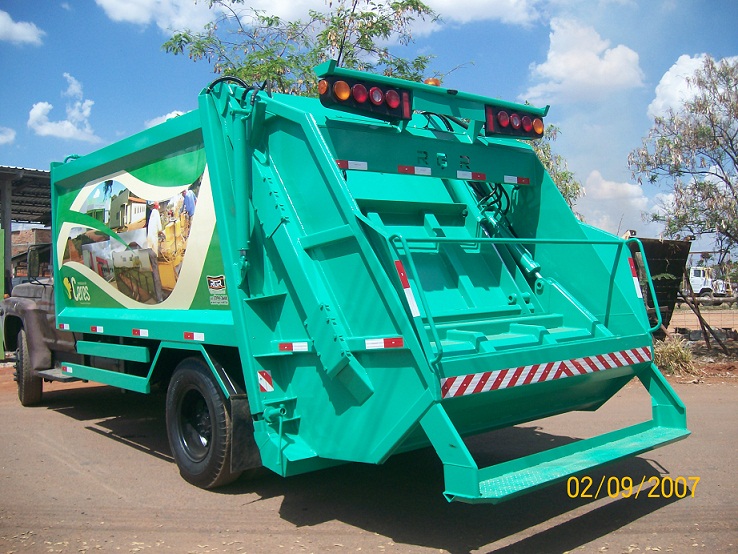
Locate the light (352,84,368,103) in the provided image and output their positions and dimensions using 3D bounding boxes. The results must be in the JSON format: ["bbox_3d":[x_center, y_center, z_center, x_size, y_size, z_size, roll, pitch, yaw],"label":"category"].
[{"bbox_3d":[-0.051,-1.096,4.471,0.115,0.115,0.035,-2,-4,-40],"label":"light"}]

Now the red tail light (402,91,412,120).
[{"bbox_3d":[0.240,-1.088,4.738,0.046,0.162,0.018,-2,-4,-40],"label":"red tail light"}]

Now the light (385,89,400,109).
[{"bbox_3d":[0.151,-1.104,4.644,0.115,0.115,0.035,-2,-4,-40],"label":"light"}]

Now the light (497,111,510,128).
[{"bbox_3d":[0.963,-1.125,5.332,0.115,0.115,0.035,-2,-4,-40],"label":"light"}]

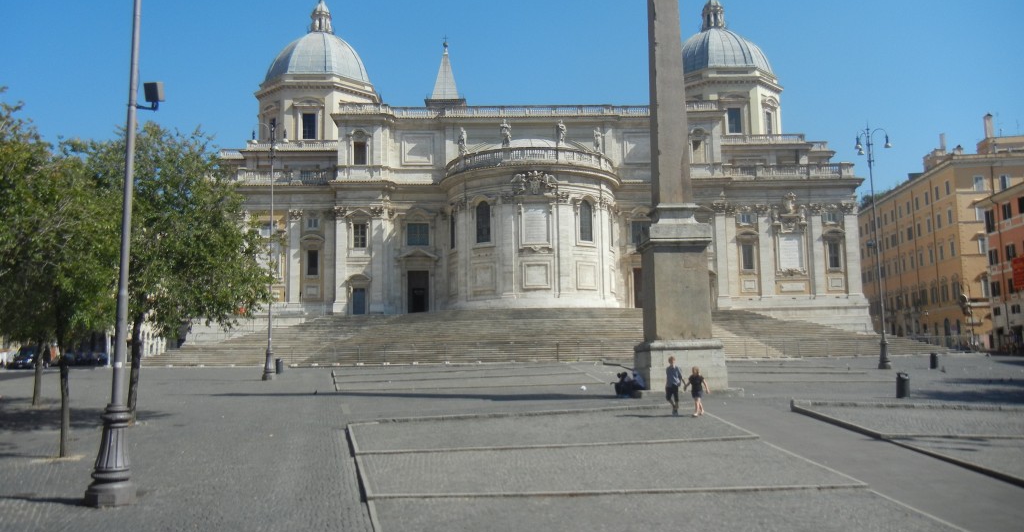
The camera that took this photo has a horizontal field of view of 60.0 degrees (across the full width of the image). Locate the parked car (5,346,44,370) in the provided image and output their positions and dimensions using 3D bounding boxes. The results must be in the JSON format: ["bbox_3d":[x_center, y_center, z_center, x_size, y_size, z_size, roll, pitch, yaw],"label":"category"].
[{"bbox_3d":[-35.822,6.903,66.000,1.780,1.653,4.200,1,-7,-12],"label":"parked car"}]

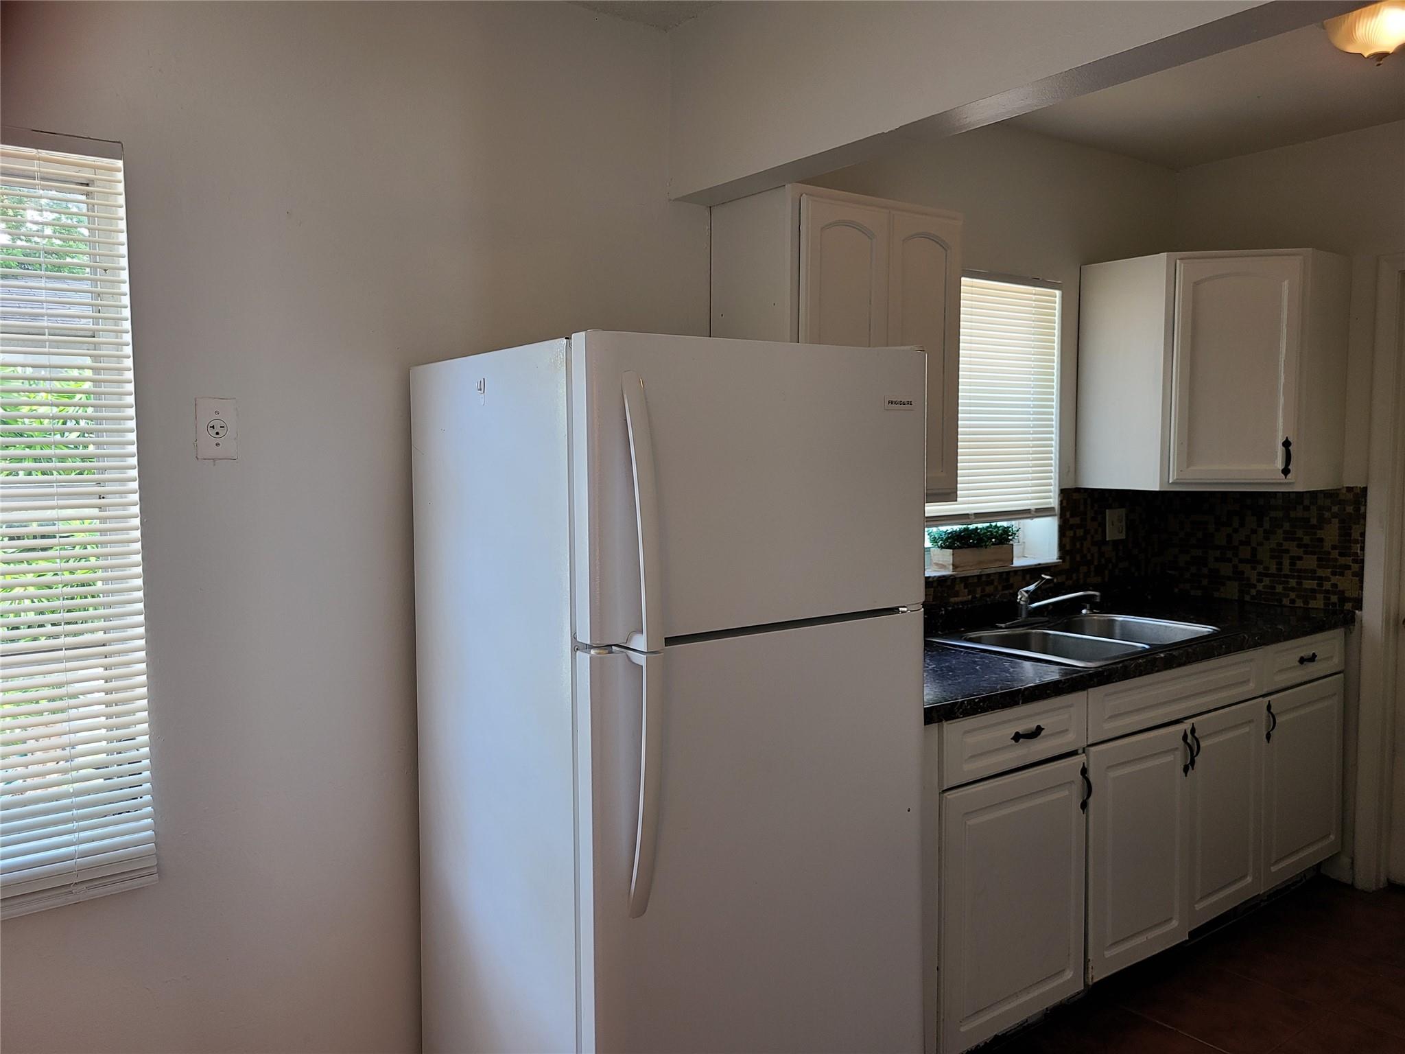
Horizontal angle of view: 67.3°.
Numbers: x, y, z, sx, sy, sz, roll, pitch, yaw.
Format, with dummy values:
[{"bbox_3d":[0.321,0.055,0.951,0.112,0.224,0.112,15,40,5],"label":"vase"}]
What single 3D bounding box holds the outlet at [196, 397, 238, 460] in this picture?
[{"bbox_3d":[-0.926,-0.187,2.014,0.070,0.115,0.009,-3,6,-36],"label":"outlet"}]

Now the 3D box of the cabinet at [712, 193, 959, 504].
[{"bbox_3d":[0.349,-0.437,2.744,0.590,0.750,0.317,-3,6,-36],"label":"cabinet"}]

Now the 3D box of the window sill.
[{"bbox_3d":[0.875,0.139,3.444,0.777,0.018,0.169,-3,6,-36],"label":"window sill"}]

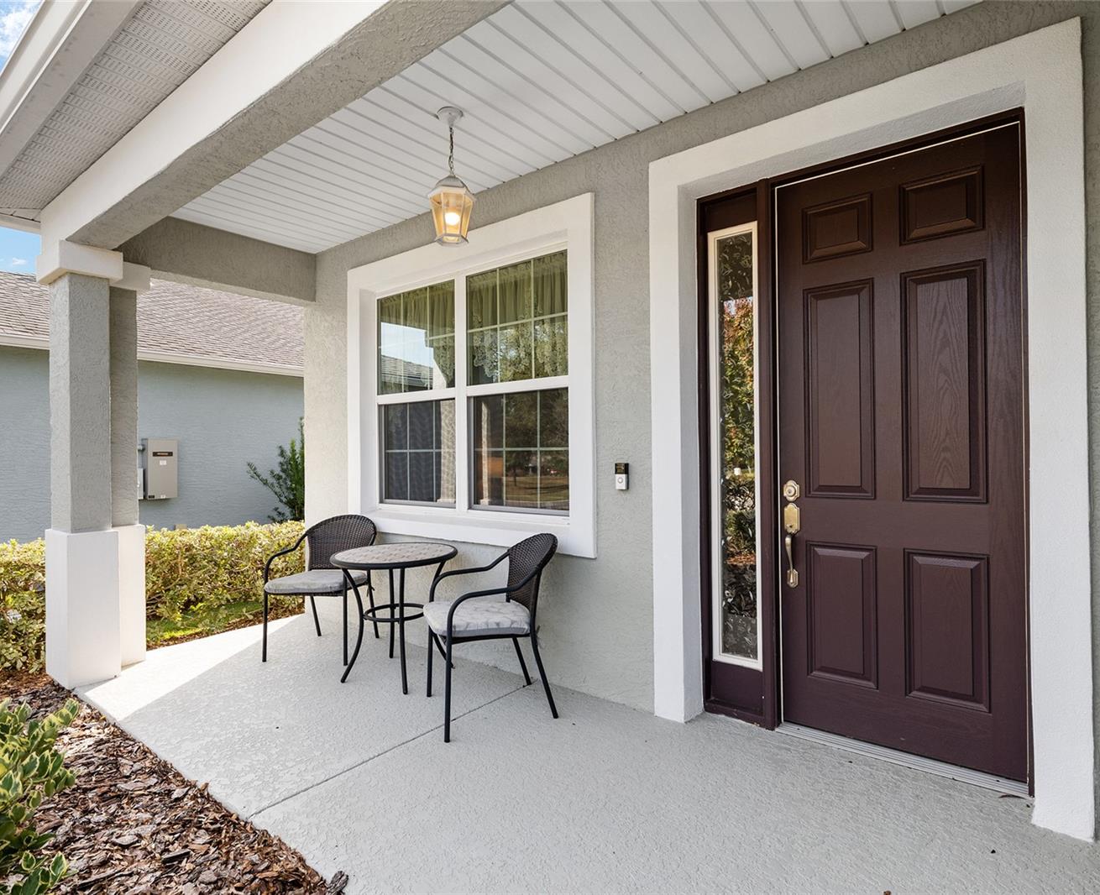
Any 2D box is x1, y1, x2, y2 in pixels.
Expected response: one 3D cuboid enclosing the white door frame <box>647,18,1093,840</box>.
[{"bbox_3d":[1.177,-0.054,2.485,1.567,2.663,0.200,-1,-1,37],"label":"white door frame"}]

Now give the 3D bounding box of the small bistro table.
[{"bbox_3d":[-0.878,0.953,3.429,0.705,0.705,0.705,0,-1,0],"label":"small bistro table"}]

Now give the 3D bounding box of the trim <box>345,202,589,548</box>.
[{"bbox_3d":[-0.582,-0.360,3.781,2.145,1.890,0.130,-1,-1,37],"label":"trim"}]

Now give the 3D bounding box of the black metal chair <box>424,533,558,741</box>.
[{"bbox_3d":[-0.275,0.872,2.973,0.610,0.845,0.570,0,-1,-21],"label":"black metal chair"}]

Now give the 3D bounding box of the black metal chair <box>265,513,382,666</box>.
[{"bbox_3d":[-1.443,0.892,3.909,0.570,0.845,0.610,-1,-1,10],"label":"black metal chair"}]

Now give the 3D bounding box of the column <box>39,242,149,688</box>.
[{"bbox_3d":[-2.715,0.092,3.602,0.465,2.460,0.485,-1,-1,37],"label":"column"}]

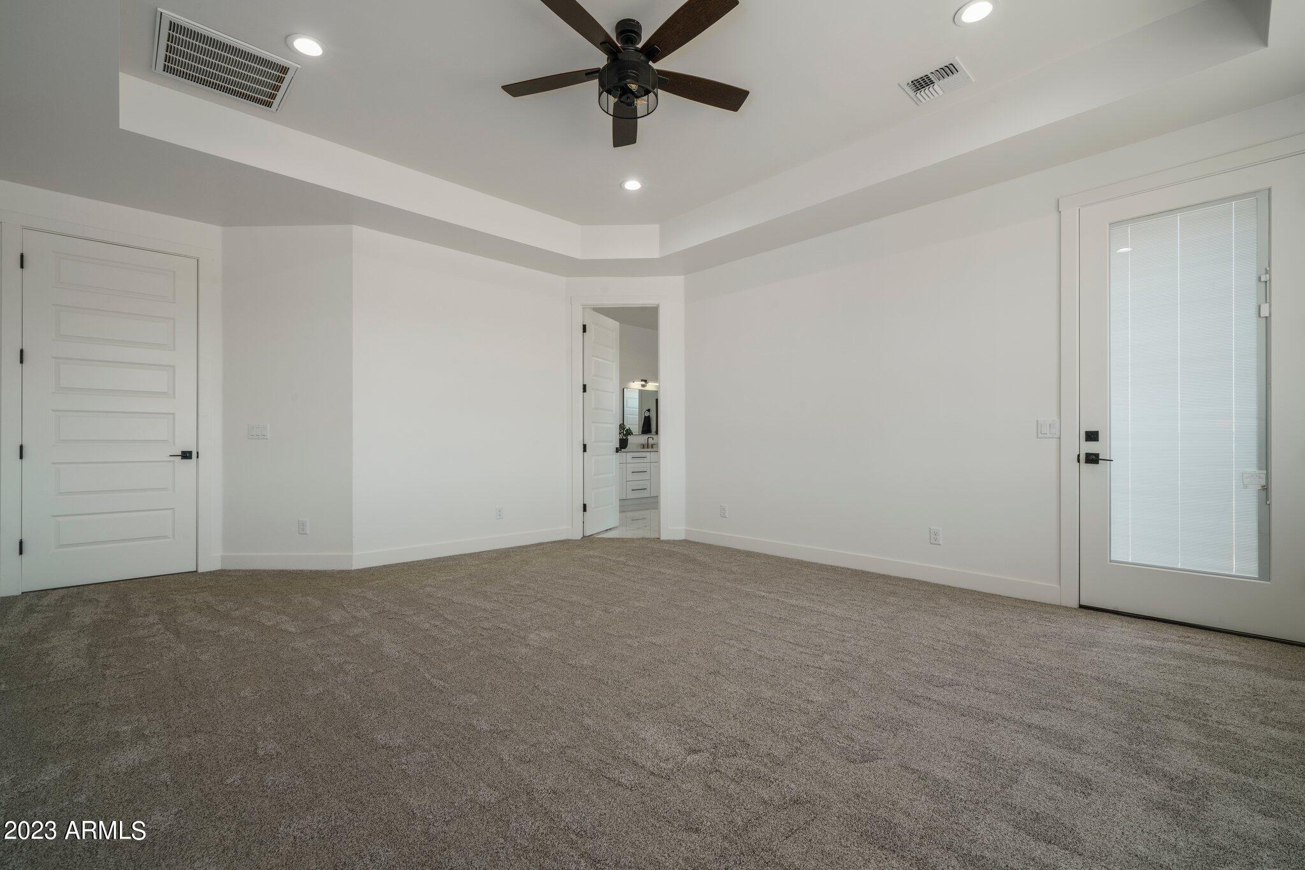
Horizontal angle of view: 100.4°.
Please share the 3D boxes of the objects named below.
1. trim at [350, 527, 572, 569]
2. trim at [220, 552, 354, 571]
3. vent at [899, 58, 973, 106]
[{"bbox_3d":[-1.642,1.014,5.013,2.028,0.132,0.018,0,0,-43],"label":"trim"},{"bbox_3d":[-2.908,1.011,4.334,1.070,0.132,0.018,0,0,1],"label":"trim"},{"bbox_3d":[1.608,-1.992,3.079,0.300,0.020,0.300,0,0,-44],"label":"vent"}]

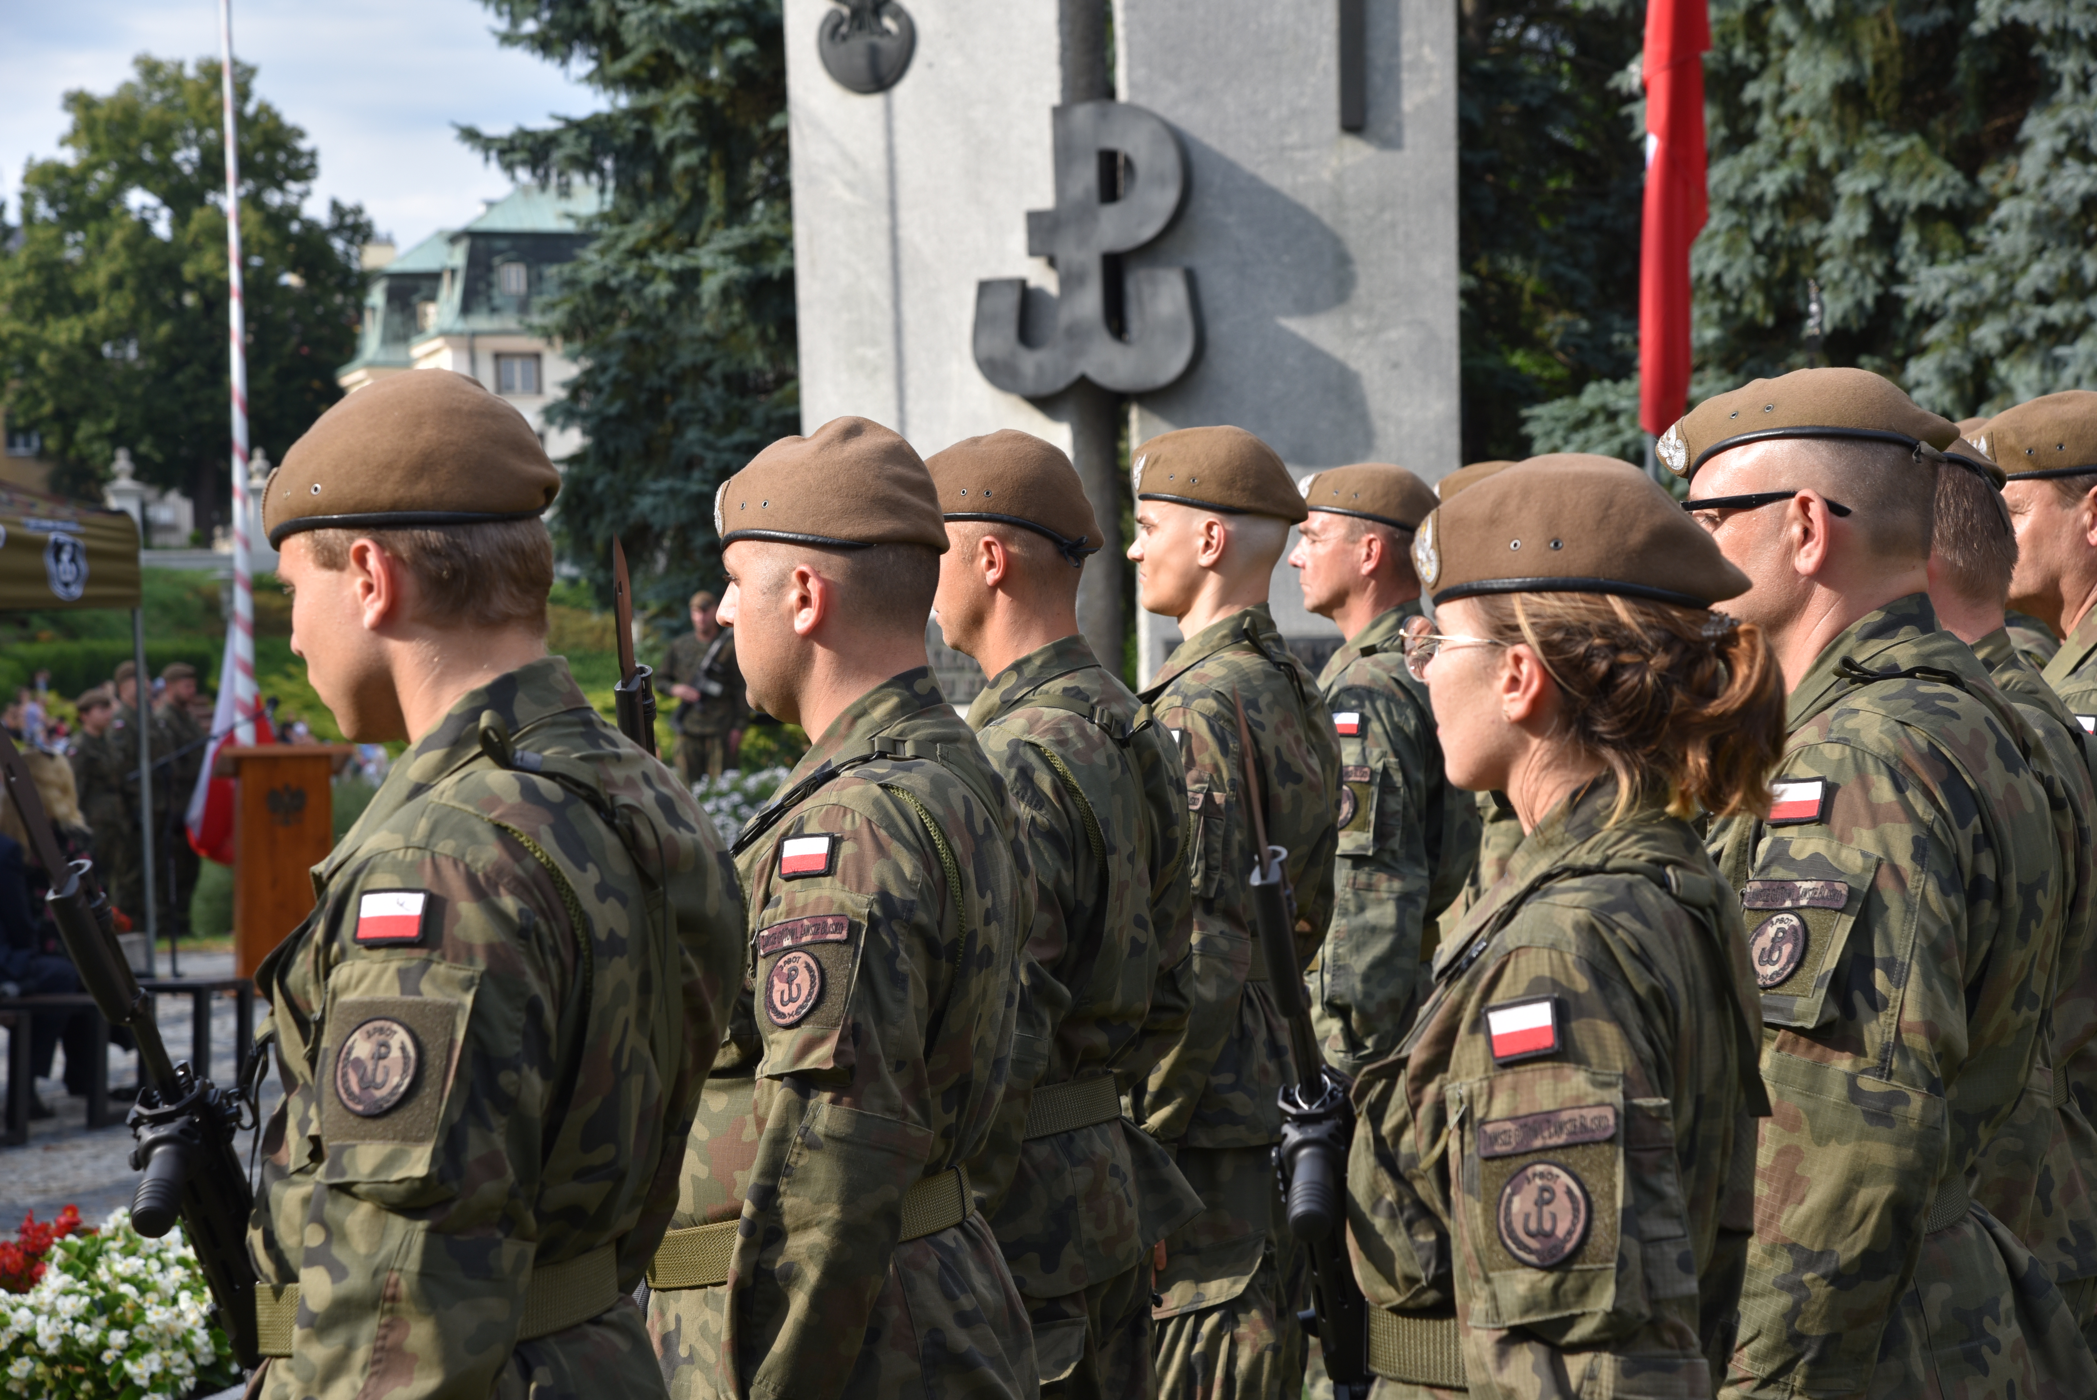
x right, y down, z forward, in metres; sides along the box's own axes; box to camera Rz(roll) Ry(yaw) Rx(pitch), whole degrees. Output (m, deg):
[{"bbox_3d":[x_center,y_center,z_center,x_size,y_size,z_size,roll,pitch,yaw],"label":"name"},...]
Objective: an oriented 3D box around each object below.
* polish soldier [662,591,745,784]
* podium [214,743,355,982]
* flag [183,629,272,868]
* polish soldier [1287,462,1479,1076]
[{"bbox_3d":[-2.167,0.231,31.323,0.600,1.840,0.400,-1,1,5],"label":"polish soldier"},{"bbox_3d":[-3.696,0.823,24.015,0.660,1.210,0.500,-1,1,-14],"label":"podium"},{"bbox_3d":[-4.724,0.284,29.019,0.680,1.500,0.400,-1,1,-9],"label":"flag"},{"bbox_3d":[0.589,0.515,8.373,0.350,1.830,0.540,0,1,15],"label":"polish soldier"}]

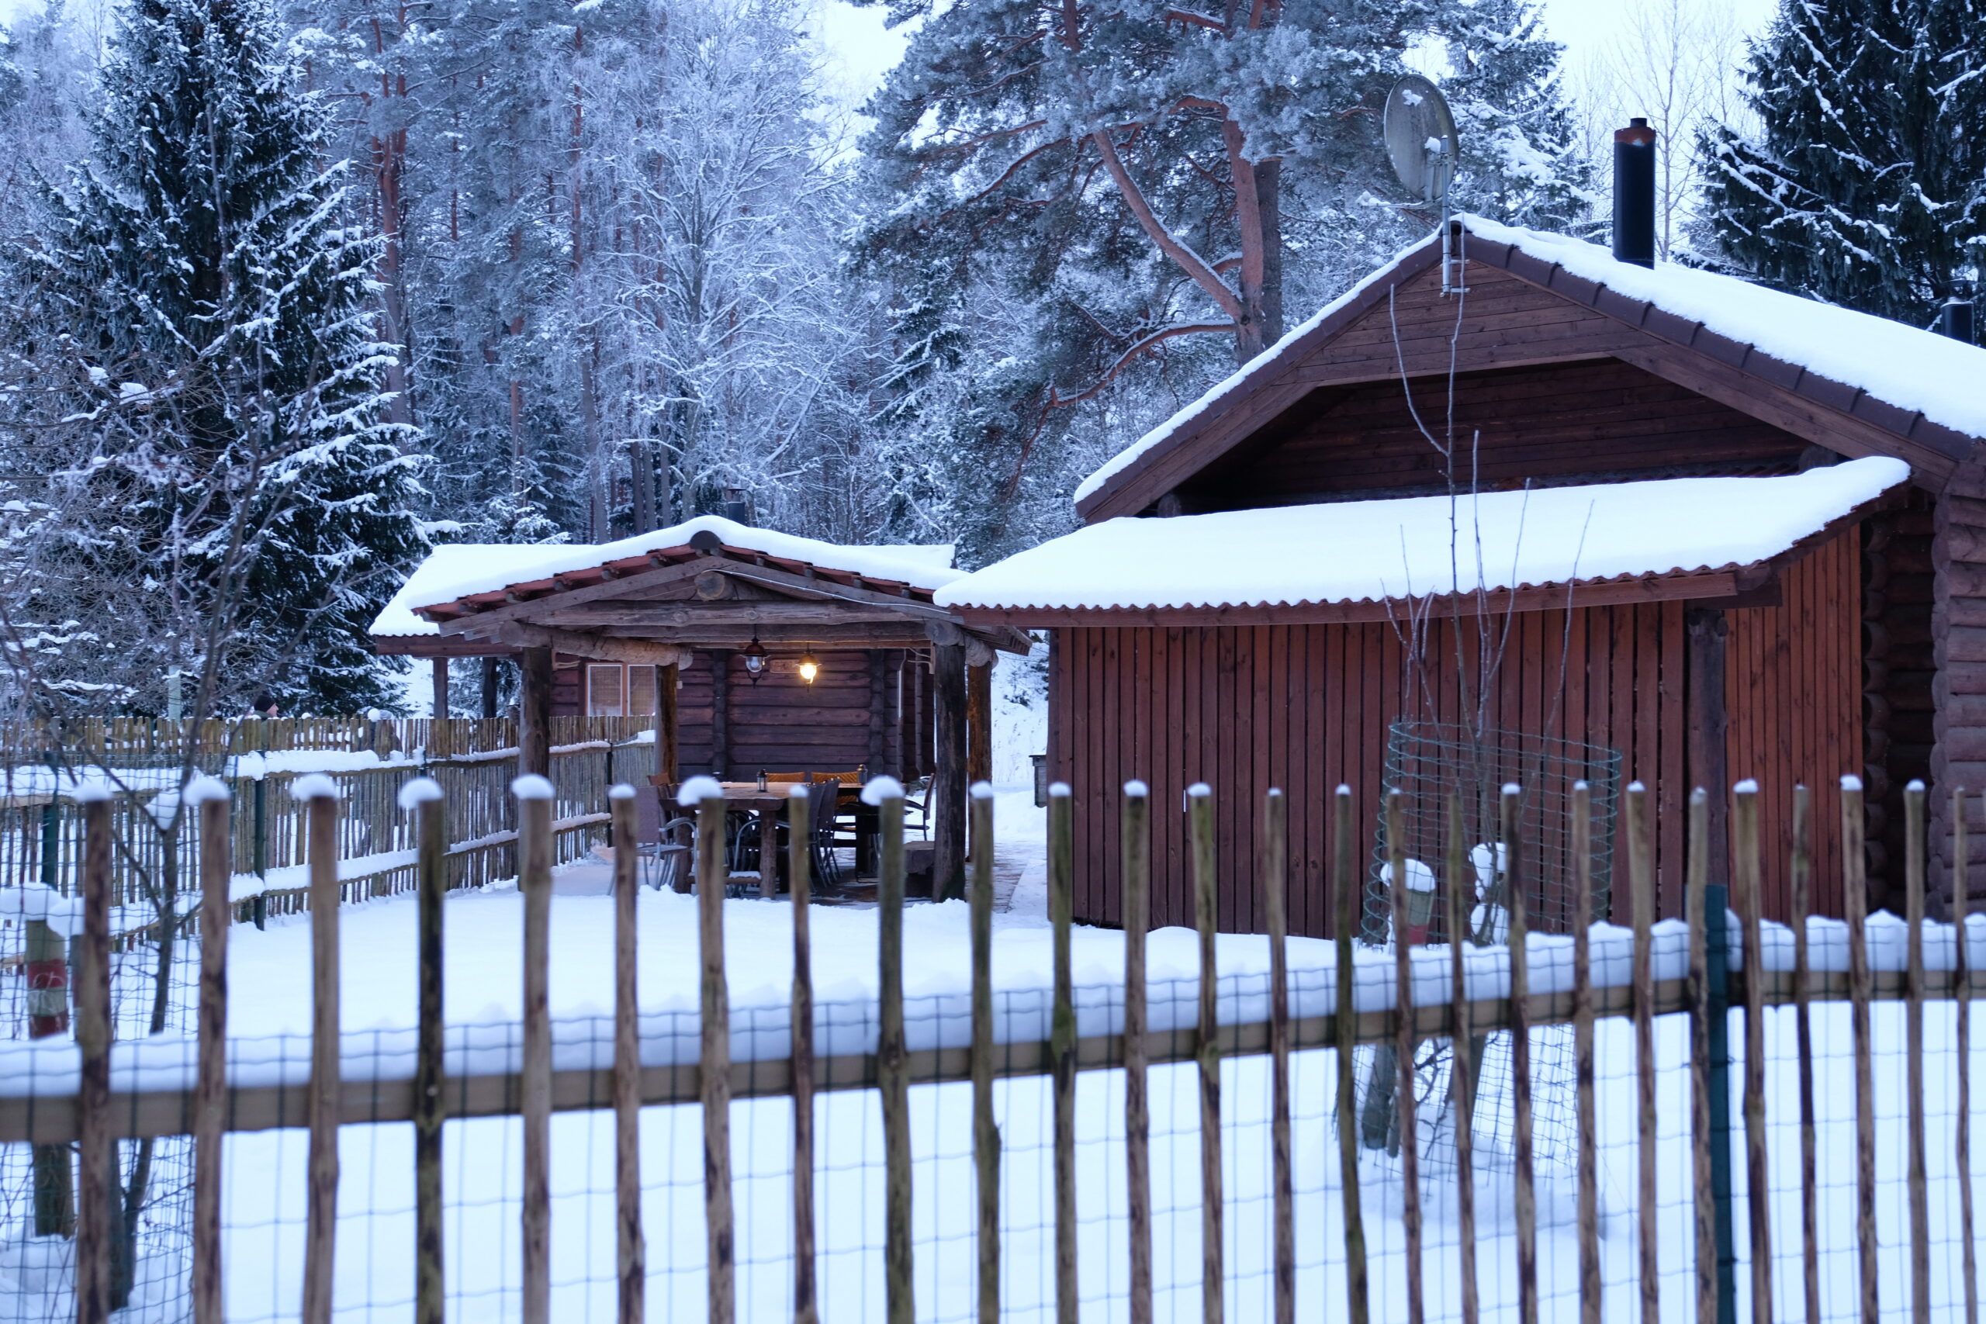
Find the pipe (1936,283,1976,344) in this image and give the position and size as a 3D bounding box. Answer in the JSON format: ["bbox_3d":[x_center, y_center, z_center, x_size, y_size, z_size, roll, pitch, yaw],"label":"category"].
[{"bbox_3d":[8.523,-3.033,19.000,0.290,0.600,0.290,-1,-2,44],"label":"pipe"}]

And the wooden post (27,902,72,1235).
[{"bbox_3d":[-2.368,1.029,5.400,0.100,0.840,0.100,-2,-1,0],"label":"wooden post"}]

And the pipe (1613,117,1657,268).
[{"bbox_3d":[4.417,-3.237,14.800,0.280,1.020,0.280,-1,-2,44],"label":"pipe"}]

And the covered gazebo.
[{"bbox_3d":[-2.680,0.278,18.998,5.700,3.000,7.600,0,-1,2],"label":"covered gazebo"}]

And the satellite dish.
[{"bbox_3d":[2.657,-3.225,13.300,0.730,0.800,0.190,1,-2,-41],"label":"satellite dish"}]

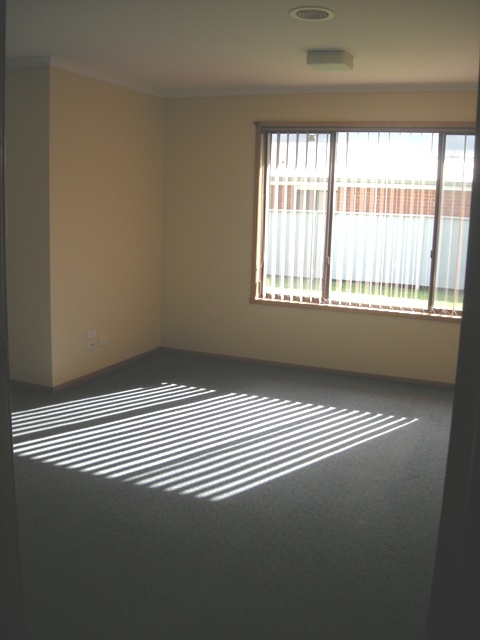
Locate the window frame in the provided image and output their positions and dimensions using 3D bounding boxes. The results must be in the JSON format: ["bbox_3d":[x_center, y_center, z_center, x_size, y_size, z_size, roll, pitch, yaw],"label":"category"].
[{"bbox_3d":[1.125,-0.810,5.161,2.170,1.565,0.120,6,11,22],"label":"window frame"}]

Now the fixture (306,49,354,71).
[{"bbox_3d":[0.584,-1.666,4.150,0.240,0.080,0.235,6,11,22],"label":"fixture"}]

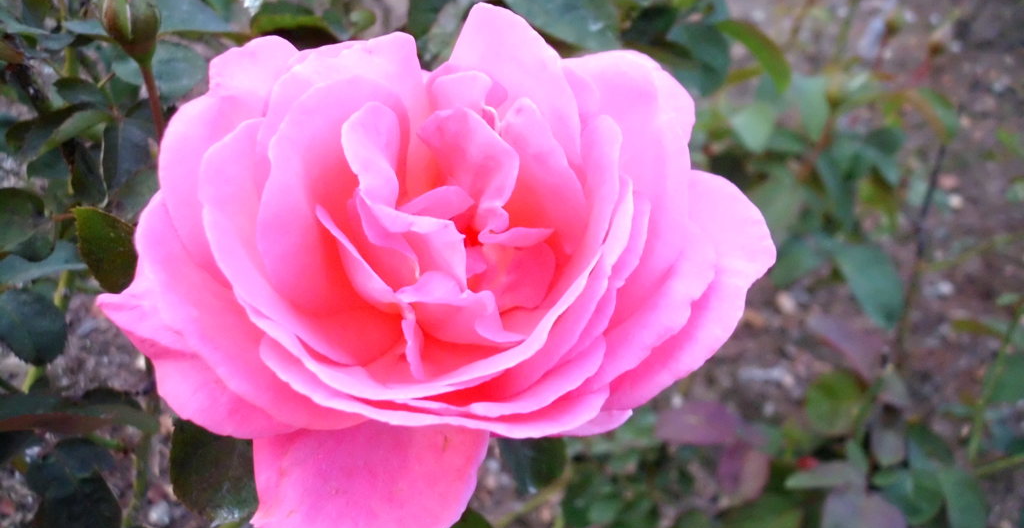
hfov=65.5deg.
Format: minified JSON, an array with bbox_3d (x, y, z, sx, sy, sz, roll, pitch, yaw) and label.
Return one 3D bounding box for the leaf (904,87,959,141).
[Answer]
[{"bbox_3d":[0.253,-0.090,0.480,0.019,0.012,0.045,-3,53,-26],"label":"leaf"}]

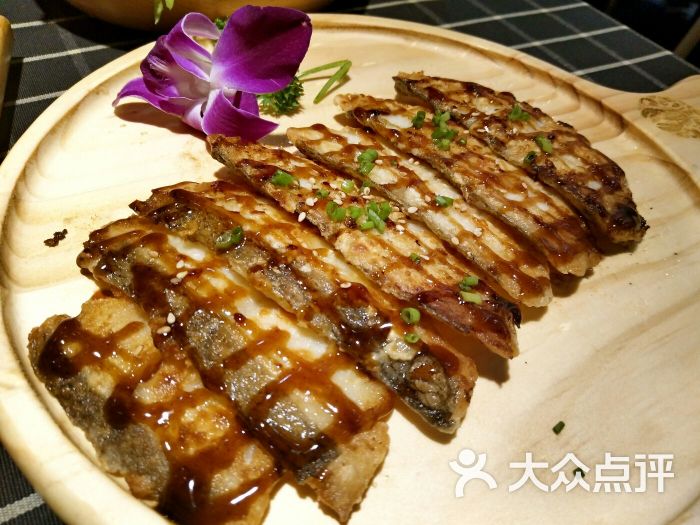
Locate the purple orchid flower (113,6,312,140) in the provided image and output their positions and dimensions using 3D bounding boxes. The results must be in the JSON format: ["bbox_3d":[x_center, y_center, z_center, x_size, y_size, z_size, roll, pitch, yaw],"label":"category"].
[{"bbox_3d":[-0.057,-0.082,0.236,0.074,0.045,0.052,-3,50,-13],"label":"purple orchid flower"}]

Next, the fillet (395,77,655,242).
[{"bbox_3d":[0.068,-0.050,0.211,0.115,0.017,0.041,39,54,22],"label":"fillet"}]

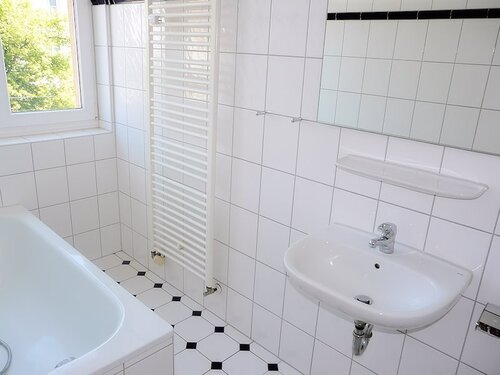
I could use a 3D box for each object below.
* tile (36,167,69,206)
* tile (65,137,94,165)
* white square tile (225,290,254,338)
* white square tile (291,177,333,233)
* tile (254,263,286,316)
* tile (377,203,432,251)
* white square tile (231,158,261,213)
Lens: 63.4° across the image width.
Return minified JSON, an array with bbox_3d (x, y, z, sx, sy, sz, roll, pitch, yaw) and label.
[{"bbox_3d":[-1.261,-0.003,2.582,0.015,0.246,0.191,19,25,40],"label":"tile"},{"bbox_3d":[-1.117,-0.242,2.651,0.015,0.168,0.191,19,25,40],"label":"tile"},{"bbox_3d":[-0.055,0.694,2.254,0.196,0.236,0.010,19,25,40],"label":"white square tile"},{"bbox_3d":[0.271,0.091,1.766,0.193,0.246,0.015,19,25,40],"label":"white square tile"},{"bbox_3d":[0.101,0.514,2.049,0.196,0.248,0.010,19,25,40],"label":"tile"},{"bbox_3d":[0.559,0.193,1.510,0.196,0.248,0.010,19,25,40],"label":"tile"},{"bbox_3d":[-0.016,-0.009,2.018,0.193,0.246,0.015,19,25,40],"label":"white square tile"}]

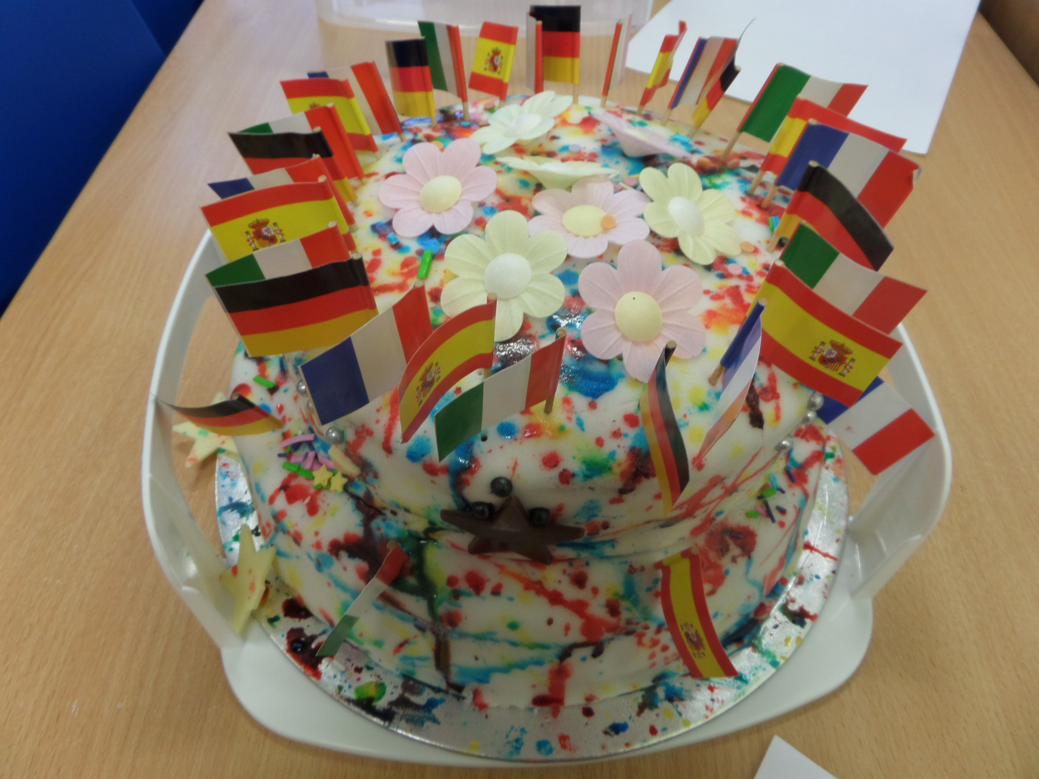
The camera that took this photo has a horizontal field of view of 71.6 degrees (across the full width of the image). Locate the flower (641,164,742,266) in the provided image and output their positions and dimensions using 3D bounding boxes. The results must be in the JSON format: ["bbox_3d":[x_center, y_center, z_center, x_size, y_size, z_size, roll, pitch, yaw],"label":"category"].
[{"bbox_3d":[0.050,-0.052,0.217,0.035,0.011,0.035,7,73,-25],"label":"flower"}]

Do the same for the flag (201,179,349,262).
[{"bbox_3d":[-0.066,-0.044,0.197,0.035,0.025,0.006,-7,57,1],"label":"flag"}]

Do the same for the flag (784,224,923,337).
[{"bbox_3d":[0.083,-0.025,0.188,0.033,0.027,0.004,35,60,18],"label":"flag"}]

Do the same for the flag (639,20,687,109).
[{"bbox_3d":[0.054,-0.121,0.268,0.008,0.025,0.032,25,43,10],"label":"flag"}]

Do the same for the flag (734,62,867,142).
[{"bbox_3d":[0.094,-0.092,0.238,0.034,0.025,0.005,5,54,-15],"label":"flag"}]

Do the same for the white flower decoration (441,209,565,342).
[{"bbox_3d":[-0.004,-0.031,0.199,0.036,0.009,0.036,0,80,-2],"label":"white flower decoration"}]

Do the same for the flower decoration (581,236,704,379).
[{"bbox_3d":[0.032,-0.020,0.189,0.036,0.009,0.037,0,88,8],"label":"flower decoration"}]

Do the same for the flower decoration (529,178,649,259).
[{"bbox_3d":[0.021,-0.051,0.216,0.036,0.010,0.036,4,54,0],"label":"flower decoration"}]

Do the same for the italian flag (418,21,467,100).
[{"bbox_3d":[-0.028,-0.120,0.262,0.005,0.025,0.034,-19,39,-19],"label":"italian flag"}]

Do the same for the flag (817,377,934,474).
[{"bbox_3d":[0.116,0.009,0.240,0.003,0.025,0.034,-22,67,-44],"label":"flag"}]

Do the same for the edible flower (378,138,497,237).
[{"bbox_3d":[-0.024,-0.061,0.224,0.037,0.008,0.038,-5,70,13],"label":"edible flower"}]

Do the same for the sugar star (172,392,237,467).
[{"bbox_3d":[-0.121,0.016,0.290,0.036,0.005,0.036,1,51,4],"label":"sugar star"}]

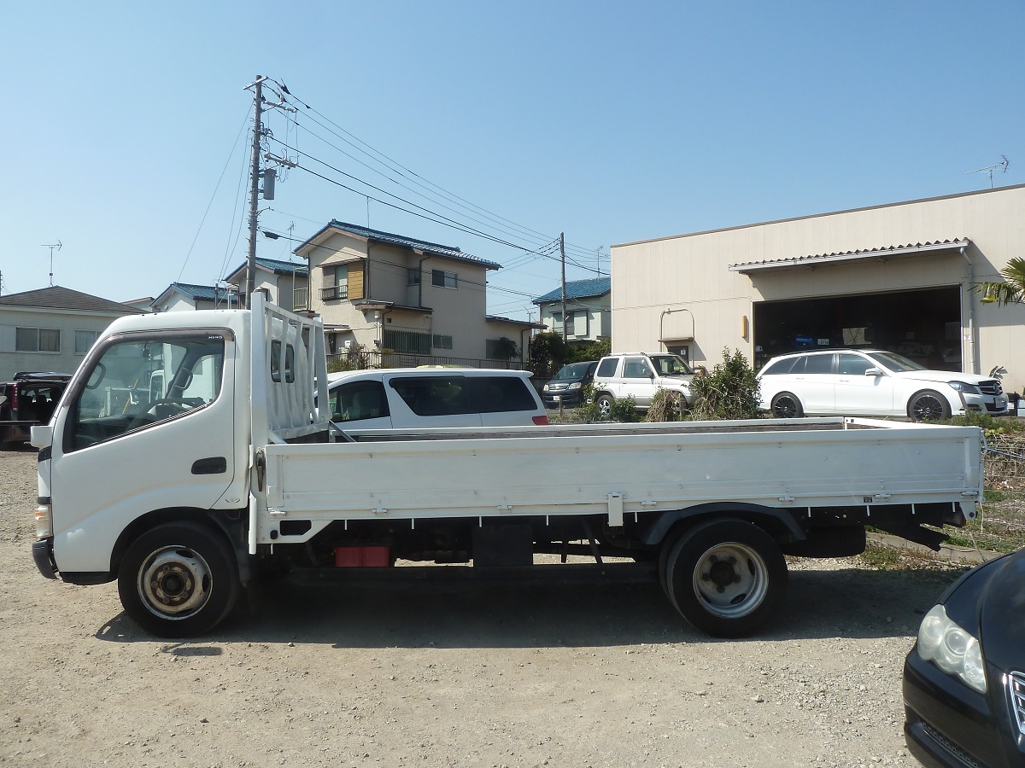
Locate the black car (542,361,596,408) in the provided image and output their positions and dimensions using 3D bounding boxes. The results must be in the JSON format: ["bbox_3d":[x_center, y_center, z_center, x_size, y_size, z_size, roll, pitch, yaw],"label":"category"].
[{"bbox_3d":[2.920,0.056,27.300,1.700,1.800,4.550,-1,-1,35],"label":"black car"}]

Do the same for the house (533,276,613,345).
[{"bbox_3d":[6.100,-3.440,51.300,6.500,7.700,8.000,-1,-1,38],"label":"house"}]

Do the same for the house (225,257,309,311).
[{"bbox_3d":[-11.925,-3.683,45.505,6.300,7.000,8.800,-2,-2,42],"label":"house"}]

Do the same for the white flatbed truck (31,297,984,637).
[{"bbox_3d":[-0.090,0.515,5.517,6.100,2.150,1.930,0,-2,-1],"label":"white flatbed truck"}]

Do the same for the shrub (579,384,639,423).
[{"bbox_3d":[2.210,0.458,16.900,1.300,0.870,1.050,0,-1,0],"label":"shrub"}]

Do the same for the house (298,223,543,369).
[{"bbox_3d":[-4.614,-3.817,38.143,6.500,7.050,11.000,-1,-2,40],"label":"house"}]

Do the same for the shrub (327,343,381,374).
[{"bbox_3d":[-6.800,-1.081,31.745,2.100,1.300,1.600,-1,-2,40],"label":"shrub"}]

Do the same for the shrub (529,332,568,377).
[{"bbox_3d":[1.750,-1.430,36.500,1.950,2.400,1.900,0,-1,0],"label":"shrub"}]

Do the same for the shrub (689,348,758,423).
[{"bbox_3d":[4.320,0.040,15.200,1.400,1.470,1.350,0,-1,0],"label":"shrub"}]

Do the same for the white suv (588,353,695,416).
[{"bbox_3d":[3.750,0.026,18.857,1.640,1.720,3.620,1,-2,-41],"label":"white suv"}]

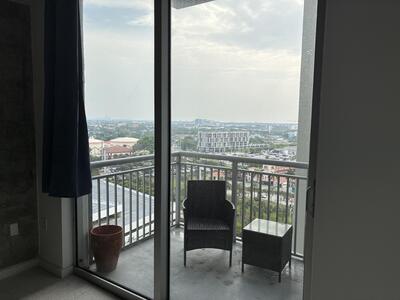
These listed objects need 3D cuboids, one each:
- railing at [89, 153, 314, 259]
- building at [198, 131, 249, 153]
[{"bbox_3d":[0.012,0.692,3.258,1.885,1.102,1.555,5,6,35],"label":"railing"},{"bbox_3d":[23.654,-8.982,320.623,50.000,21.000,22.000,0,6,-14],"label":"building"}]

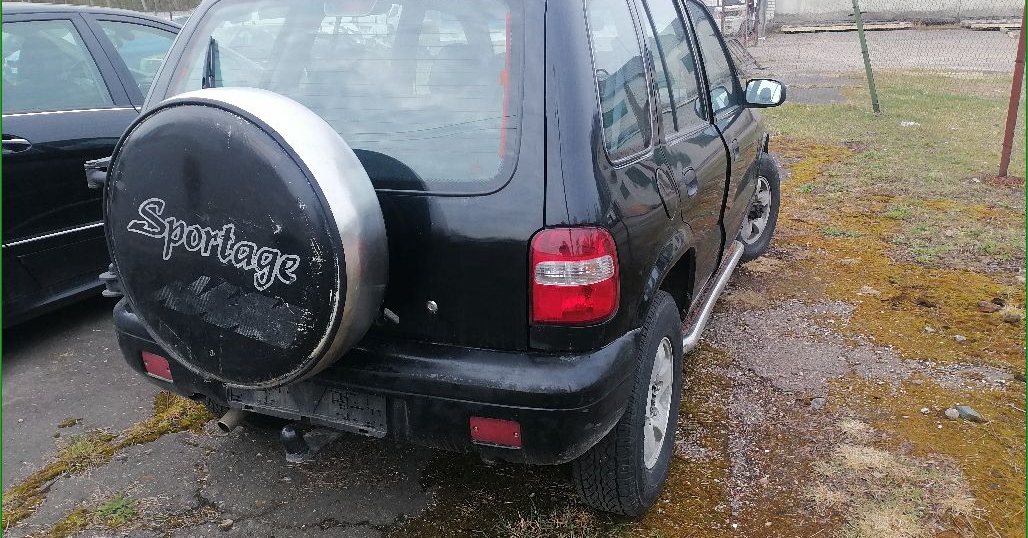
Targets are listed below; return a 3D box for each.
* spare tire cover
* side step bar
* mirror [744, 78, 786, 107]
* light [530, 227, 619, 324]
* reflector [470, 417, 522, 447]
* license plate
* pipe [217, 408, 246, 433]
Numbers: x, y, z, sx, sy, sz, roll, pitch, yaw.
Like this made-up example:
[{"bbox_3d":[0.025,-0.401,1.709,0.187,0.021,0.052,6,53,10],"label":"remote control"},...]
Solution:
[{"bbox_3d":[-0.656,-0.069,1.898,0.706,0.706,0.195,6,19,22],"label":"spare tire cover"},{"bbox_3d":[0.911,0.062,3.528,0.140,0.100,1.660,6,19,22],"label":"side step bar"},{"bbox_3d":[1.166,-0.817,3.582,0.190,0.140,0.100,6,19,22],"label":"mirror"},{"bbox_3d":[0.141,0.006,1.732,0.185,0.215,0.140,1,18,8],"label":"light"},{"bbox_3d":[-0.040,0.385,1.833,0.126,0.070,0.020,3,18,15],"label":"reflector"},{"bbox_3d":[-0.552,0.339,2.041,0.520,0.113,0.025,6,19,22],"label":"license plate"},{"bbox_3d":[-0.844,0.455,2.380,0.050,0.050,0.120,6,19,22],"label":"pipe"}]

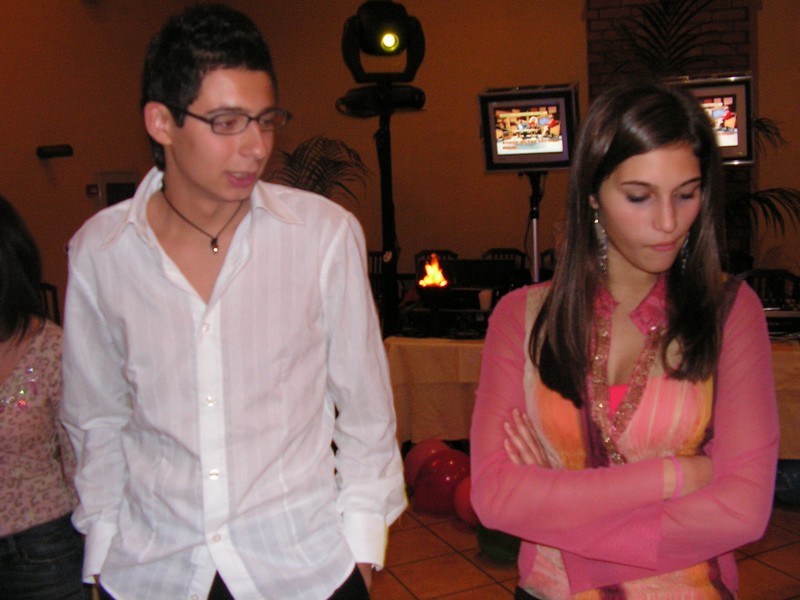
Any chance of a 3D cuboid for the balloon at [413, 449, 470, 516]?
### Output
[{"bbox_3d":[0.226,0.858,3.955,0.295,0.307,0.295,-3,7,0],"label":"balloon"}]

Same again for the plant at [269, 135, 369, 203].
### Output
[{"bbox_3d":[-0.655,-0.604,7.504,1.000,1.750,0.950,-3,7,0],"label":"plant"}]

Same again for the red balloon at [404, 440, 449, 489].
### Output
[{"bbox_3d":[0.163,0.841,4.178,0.281,0.292,0.281,-3,7,0],"label":"red balloon"}]

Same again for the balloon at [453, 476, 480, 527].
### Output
[{"bbox_3d":[0.367,0.906,3.750,0.234,0.244,0.234,-3,7,0],"label":"balloon"}]

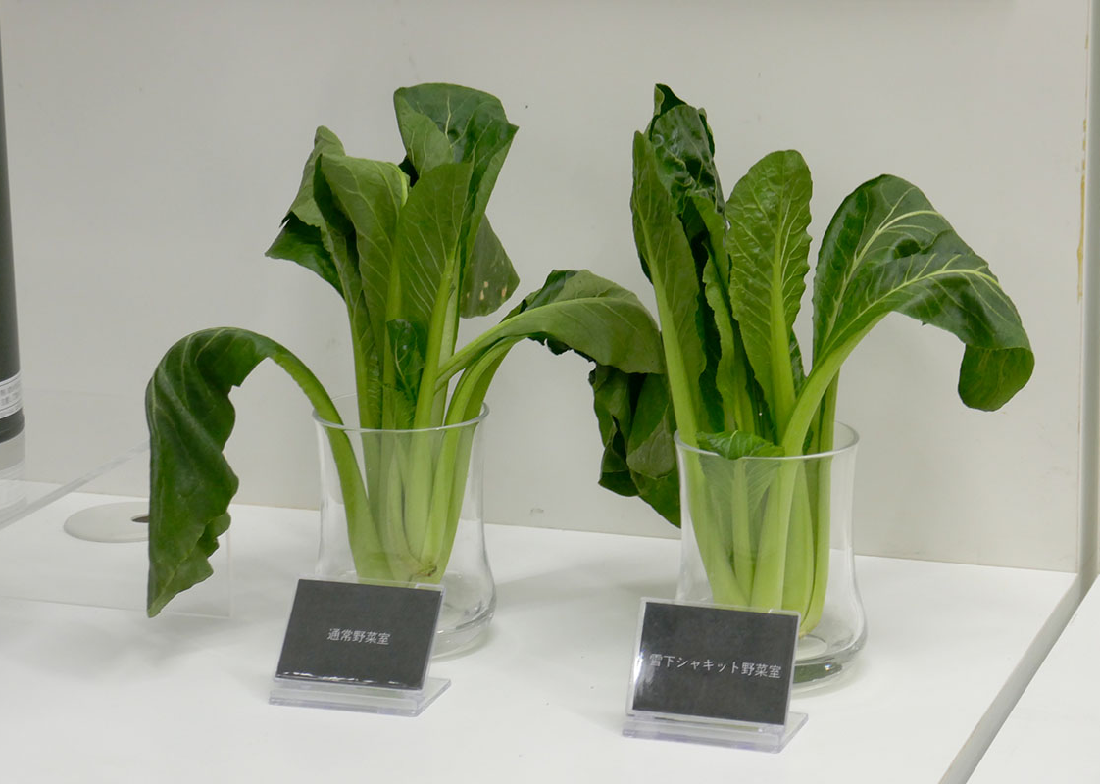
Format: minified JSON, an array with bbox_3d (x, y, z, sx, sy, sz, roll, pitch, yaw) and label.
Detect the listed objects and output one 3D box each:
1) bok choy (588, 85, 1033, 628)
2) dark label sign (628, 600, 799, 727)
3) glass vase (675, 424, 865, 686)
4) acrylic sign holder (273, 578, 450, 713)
[{"bbox_3d":[0.107,-0.012,1.430,0.182,0.236,0.135,-1,14,0],"label":"bok choy"},{"bbox_3d":[0.066,0.108,1.376,0.064,0.047,0.005,4,-12,19],"label":"dark label sign"},{"bbox_3d":[0.090,0.068,1.444,0.081,0.099,0.081,-1,14,0],"label":"glass vase"},{"bbox_3d":[-0.079,0.104,1.425,0.064,0.043,0.041,4,15,18],"label":"acrylic sign holder"}]

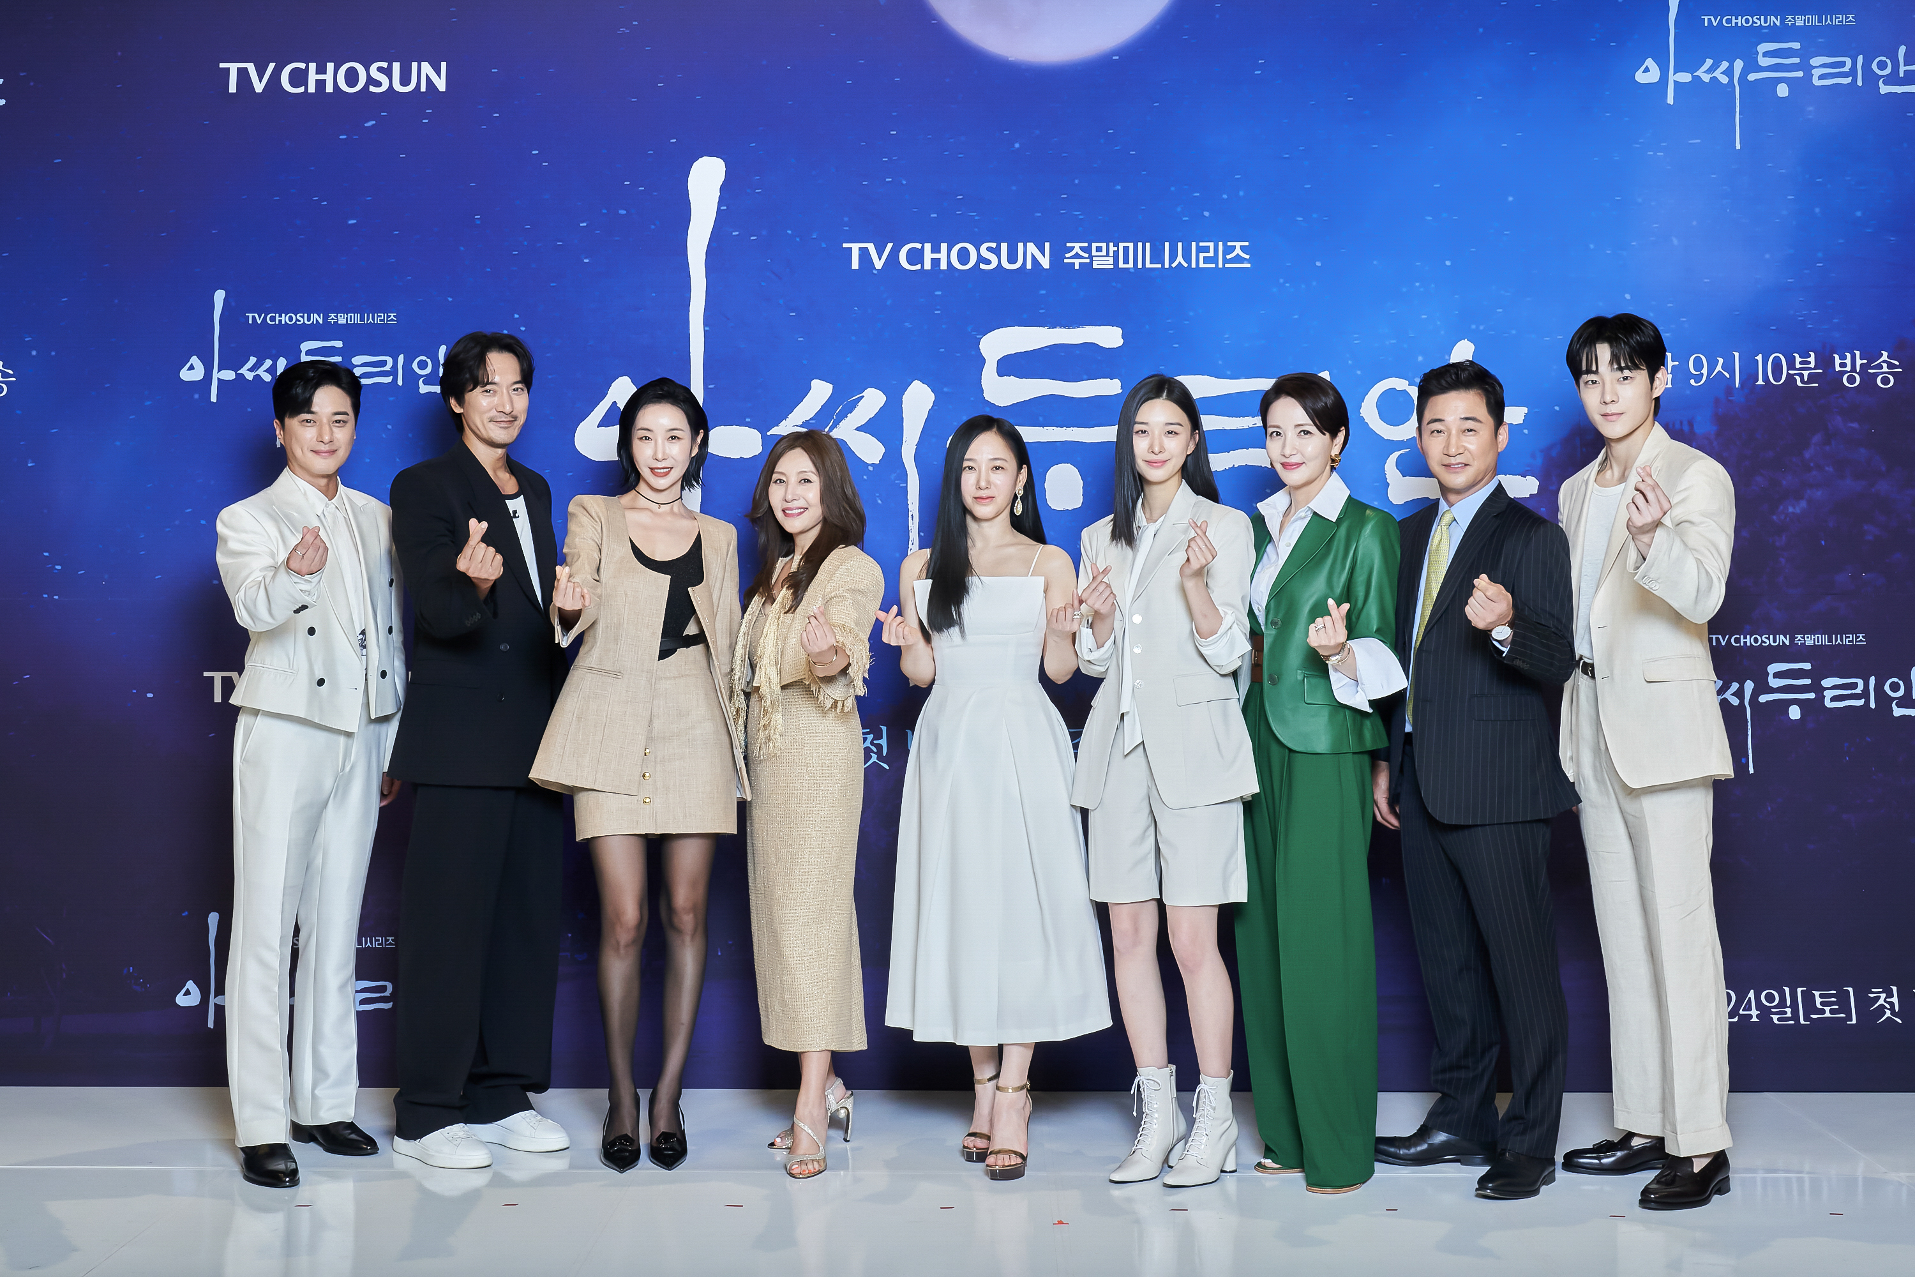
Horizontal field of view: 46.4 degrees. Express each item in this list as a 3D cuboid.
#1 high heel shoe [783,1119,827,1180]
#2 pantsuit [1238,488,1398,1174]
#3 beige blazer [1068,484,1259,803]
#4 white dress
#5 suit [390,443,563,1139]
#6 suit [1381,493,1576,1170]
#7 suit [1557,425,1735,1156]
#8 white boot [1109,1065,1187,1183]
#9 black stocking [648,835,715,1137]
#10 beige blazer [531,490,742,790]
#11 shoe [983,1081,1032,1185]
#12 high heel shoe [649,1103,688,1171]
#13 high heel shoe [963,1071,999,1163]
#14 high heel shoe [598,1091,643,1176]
[{"bbox_3d":[-0.335,1.107,4.952,0.090,0.135,0.215,0,-2,-2],"label":"high heel shoe"},{"bbox_3d":[0.774,0.404,4.886,0.430,1.510,0.330,-1,-2,26],"label":"pantsuit"},{"bbox_3d":[0.444,0.015,4.899,0.430,0.710,0.310,-1,-2,18],"label":"beige blazer"},{"bbox_3d":[0.093,0.370,5.007,0.500,1.040,0.400,0,-2,0],"label":"white dress"},{"bbox_3d":[-1.097,0.358,5.128,0.470,1.560,0.350,1,-2,-32],"label":"suit"},{"bbox_3d":[1.145,0.395,4.930,0.480,1.460,0.360,1,1,38],"label":"suit"},{"bbox_3d":[1.500,0.325,4.880,0.460,1.580,0.360,1,1,40],"label":"suit"},{"bbox_3d":[0.424,1.073,4.960,0.100,0.235,0.250,1,1,41],"label":"white boot"},{"bbox_3d":[-0.628,0.790,5.110,0.150,0.700,0.170,0,1,-5],"label":"black stocking"},{"bbox_3d":[-0.723,0.019,5.080,0.490,0.690,0.320,0,1,-3],"label":"beige blazer"},{"bbox_3d":[0.120,1.086,4.948,0.092,0.175,0.220,0,-2,7],"label":"shoe"},{"bbox_3d":[-0.651,1.119,5.053,0.088,0.120,0.235,0,-2,-8],"label":"high heel shoe"},{"bbox_3d":[0.058,1.095,5.170,0.090,0.185,0.220,0,1,7],"label":"high heel shoe"},{"bbox_3d":[-0.760,1.120,5.080,0.090,0.137,0.240,0,1,-6],"label":"high heel shoe"}]

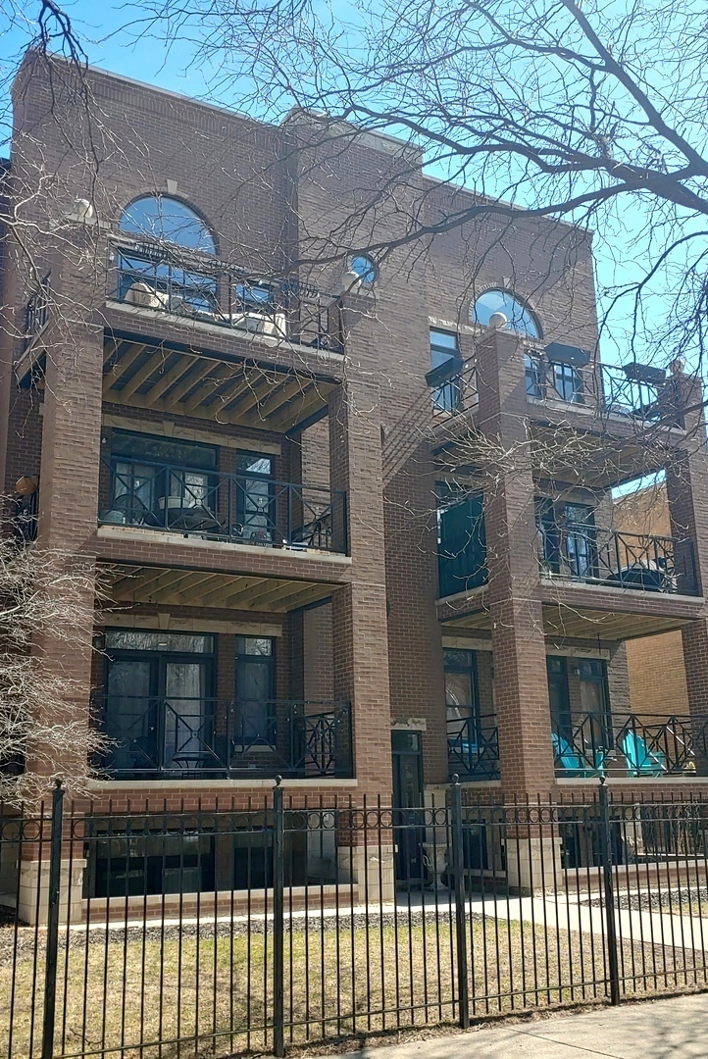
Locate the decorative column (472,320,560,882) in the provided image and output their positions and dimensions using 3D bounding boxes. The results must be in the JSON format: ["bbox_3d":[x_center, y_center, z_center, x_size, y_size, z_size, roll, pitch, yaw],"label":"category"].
[{"bbox_3d":[2.715,1.079,17.089,0.615,9.350,0.615,7,-17,-29],"label":"decorative column"}]

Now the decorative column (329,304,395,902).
[{"bbox_3d":[0.081,0.734,15.628,0.615,9.330,0.615,7,-17,-29],"label":"decorative column"}]

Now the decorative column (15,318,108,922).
[{"bbox_3d":[-3.786,0.431,13.426,0.615,8.890,0.615,7,-17,-29],"label":"decorative column"}]

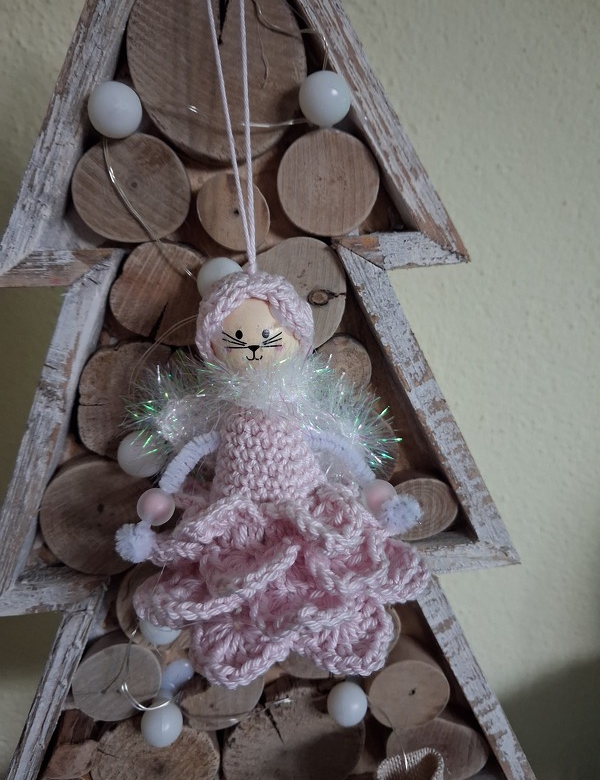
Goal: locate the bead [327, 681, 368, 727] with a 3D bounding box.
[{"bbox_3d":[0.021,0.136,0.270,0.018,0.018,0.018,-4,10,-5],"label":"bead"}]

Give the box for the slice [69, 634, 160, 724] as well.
[{"bbox_3d":[-0.077,0.119,0.268,0.037,0.038,0.020,-4,10,-5],"label":"slice"}]

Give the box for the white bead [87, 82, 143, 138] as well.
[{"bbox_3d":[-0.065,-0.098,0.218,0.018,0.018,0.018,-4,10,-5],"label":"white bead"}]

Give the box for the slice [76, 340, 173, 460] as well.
[{"bbox_3d":[-0.068,0.003,0.249,0.037,0.045,0.020,-4,10,-5],"label":"slice"}]

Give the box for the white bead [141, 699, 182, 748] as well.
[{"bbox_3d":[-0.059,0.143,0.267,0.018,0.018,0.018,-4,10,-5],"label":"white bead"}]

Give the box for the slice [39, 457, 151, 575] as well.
[{"bbox_3d":[-0.081,0.049,0.255,0.045,0.048,0.020,-4,10,-5],"label":"slice"}]

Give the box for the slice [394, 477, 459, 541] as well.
[{"bbox_3d":[0.052,0.050,0.276,0.031,0.028,0.020,-4,10,-5],"label":"slice"}]

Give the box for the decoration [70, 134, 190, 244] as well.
[{"bbox_3d":[-0.062,-0.075,0.236,0.043,0.038,0.020,-4,10,-5],"label":"decoration"}]

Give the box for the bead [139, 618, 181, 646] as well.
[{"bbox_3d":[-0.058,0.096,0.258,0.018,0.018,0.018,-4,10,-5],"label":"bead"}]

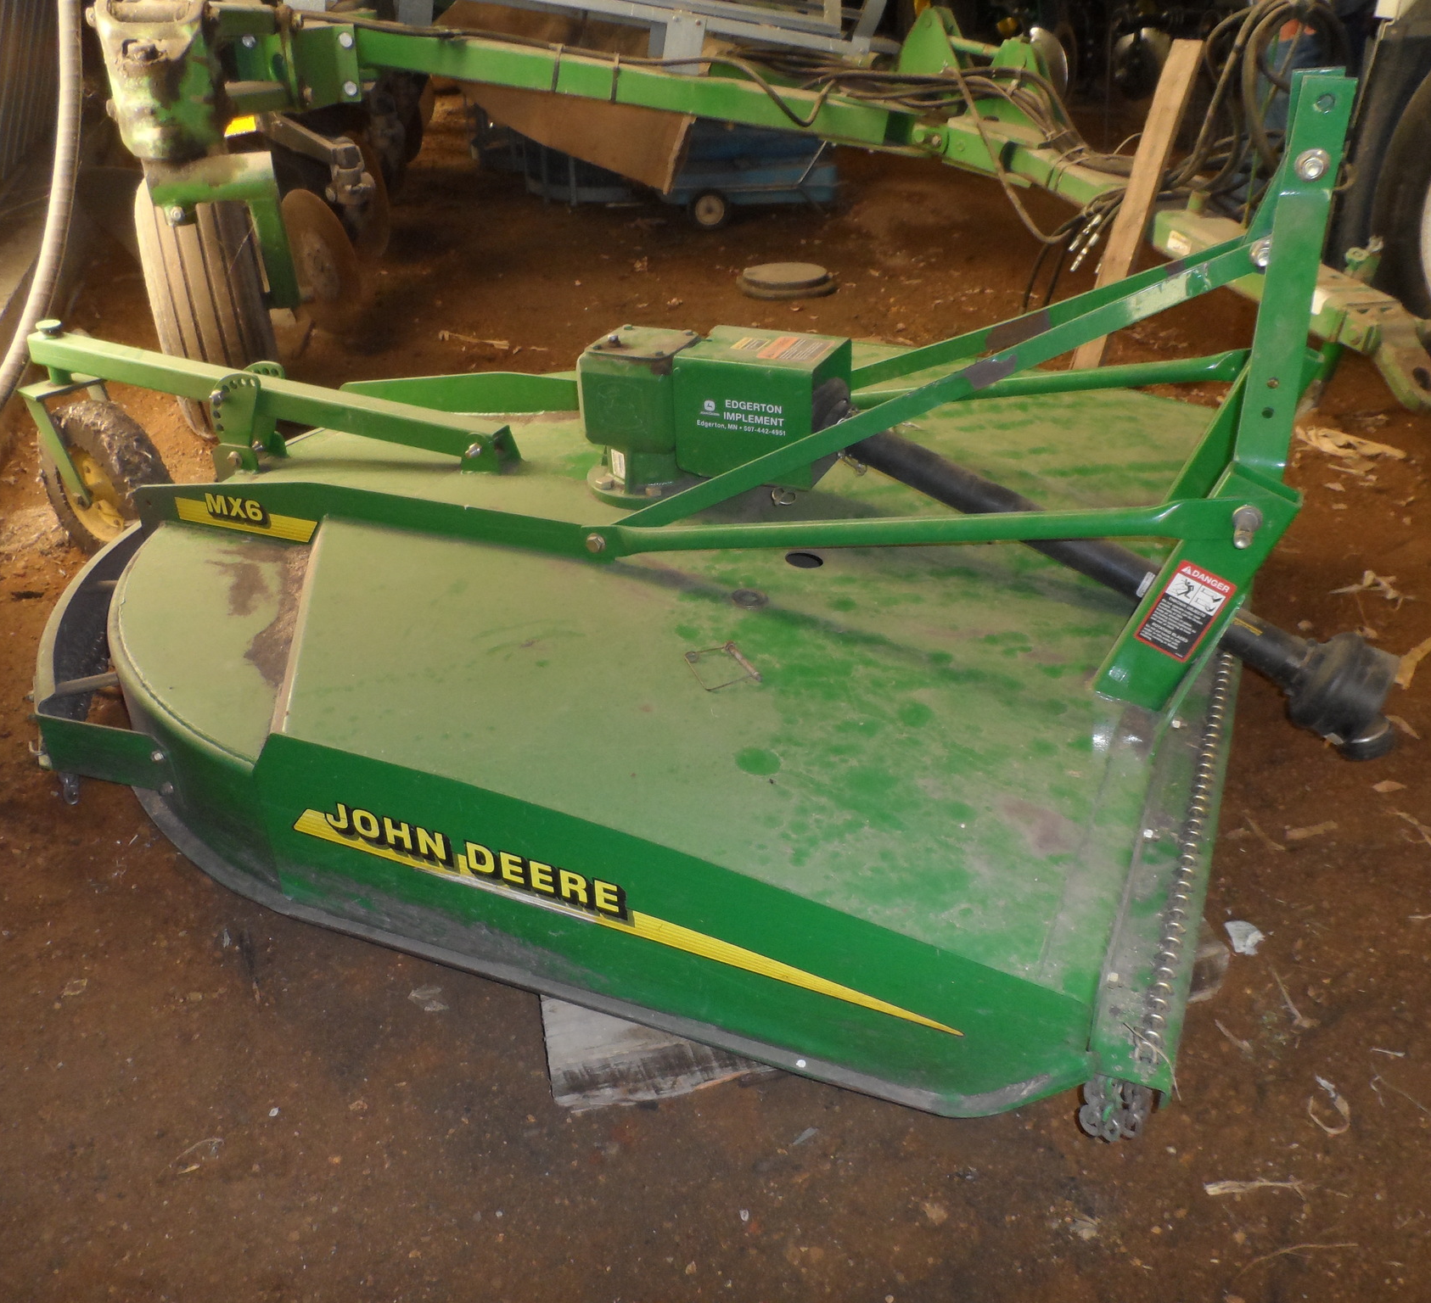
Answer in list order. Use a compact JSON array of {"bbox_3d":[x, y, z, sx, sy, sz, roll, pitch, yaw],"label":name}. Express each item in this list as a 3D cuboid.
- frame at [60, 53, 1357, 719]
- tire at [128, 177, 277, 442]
[{"bbox_3d":[-0.368,-0.635,2.242,2.720,0.800,0.690,11,33,22],"label":"frame"},{"bbox_3d":[-1.492,-1.024,3.610,0.272,0.765,0.765,-12,31,-15],"label":"tire"}]

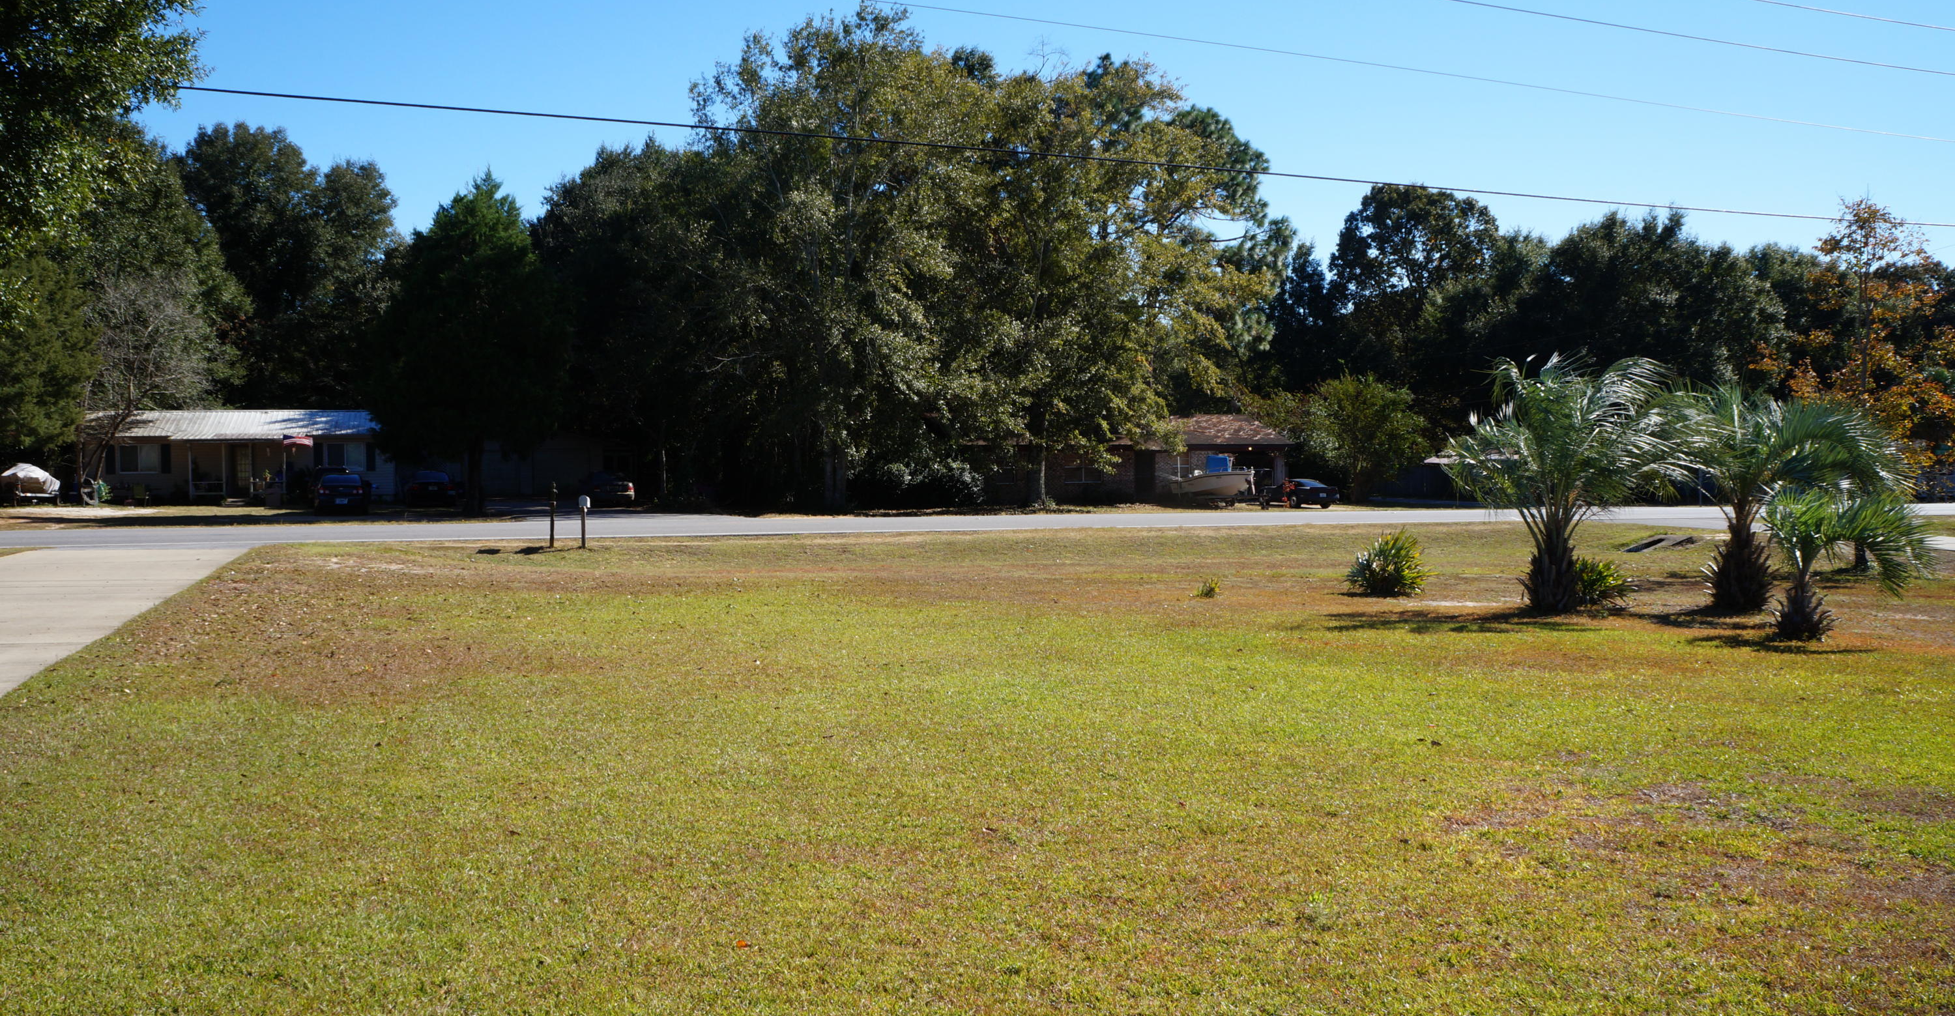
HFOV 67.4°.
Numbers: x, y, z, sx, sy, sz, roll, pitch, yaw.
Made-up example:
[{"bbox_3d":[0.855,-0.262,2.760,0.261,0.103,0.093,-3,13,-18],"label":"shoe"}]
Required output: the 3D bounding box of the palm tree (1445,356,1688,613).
[{"bbox_3d":[6.589,-0.254,16.364,2.600,2.850,2.600,0,2,22],"label":"palm tree"}]

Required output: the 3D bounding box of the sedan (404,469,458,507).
[{"bbox_3d":[-22.629,-0.792,60.682,1.800,1.430,4.700,-1,2,-20],"label":"sedan"}]

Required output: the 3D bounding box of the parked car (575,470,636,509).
[{"bbox_3d":[-15.799,-0.801,62.190,1.800,1.450,4.700,-1,2,-23],"label":"parked car"}]

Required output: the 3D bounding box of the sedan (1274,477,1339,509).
[{"bbox_3d":[14.533,-0.721,66.945,1.780,1.320,4.600,-1,2,-16],"label":"sedan"}]

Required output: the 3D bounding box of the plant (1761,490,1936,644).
[{"bbox_3d":[8.180,0.521,13.682,1.450,1.400,1.420,0,2,31],"label":"plant"}]

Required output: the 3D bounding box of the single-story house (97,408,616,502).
[{"bbox_3d":[-25.583,-2.297,62.844,20.224,3.900,10.500,-1,2,-22],"label":"single-story house"}]

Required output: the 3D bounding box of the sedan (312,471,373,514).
[{"bbox_3d":[-24.577,-0.537,56.573,1.830,1.490,4.950,-1,2,-23],"label":"sedan"}]

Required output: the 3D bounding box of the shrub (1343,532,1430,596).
[{"bbox_3d":[5.060,0.676,18.389,1.020,0.840,1.000,0,2,16],"label":"shrub"}]

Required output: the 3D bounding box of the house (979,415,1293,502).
[{"bbox_3d":[5.632,-2.303,71.037,16.529,4.100,9.500,-1,2,-20],"label":"house"}]

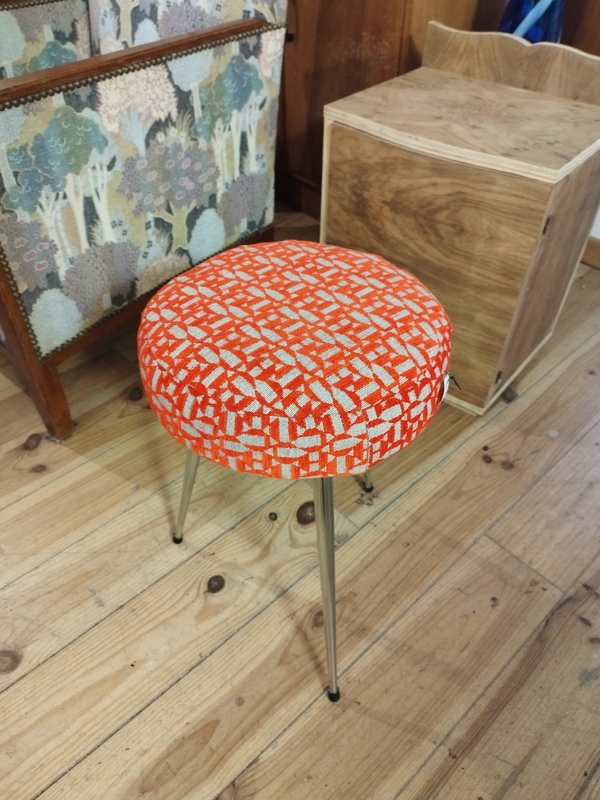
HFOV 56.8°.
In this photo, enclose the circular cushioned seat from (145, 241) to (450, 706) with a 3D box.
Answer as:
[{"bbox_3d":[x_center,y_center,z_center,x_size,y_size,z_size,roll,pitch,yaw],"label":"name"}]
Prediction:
[{"bbox_3d":[0.023,0.097,0.691,0.346,0.469,0.350,1,44,-1],"label":"circular cushioned seat"}]

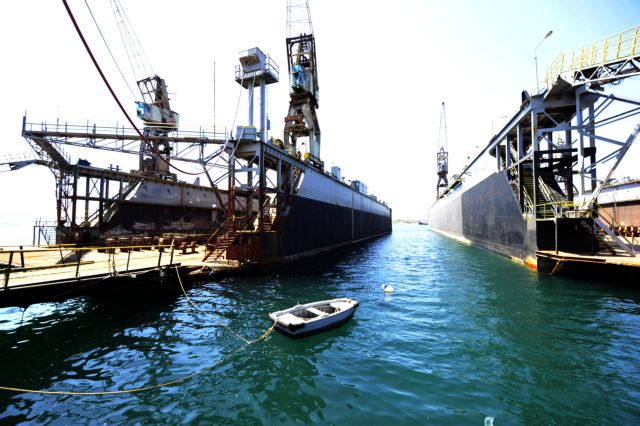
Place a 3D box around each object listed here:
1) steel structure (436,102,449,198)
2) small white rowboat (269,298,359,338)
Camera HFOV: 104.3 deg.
[{"bbox_3d":[51.734,-26.161,104.603,4.700,38.500,8.500,-1,-3,24],"label":"steel structure"},{"bbox_3d":[-0.011,3.807,9.176,3.150,0.580,1.400,2,-3,-35],"label":"small white rowboat"}]

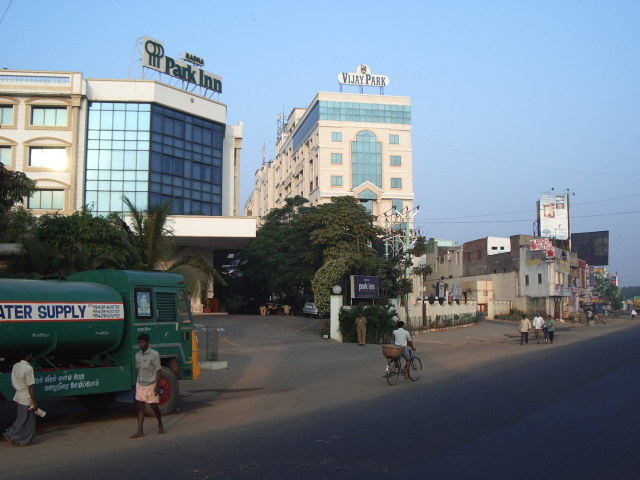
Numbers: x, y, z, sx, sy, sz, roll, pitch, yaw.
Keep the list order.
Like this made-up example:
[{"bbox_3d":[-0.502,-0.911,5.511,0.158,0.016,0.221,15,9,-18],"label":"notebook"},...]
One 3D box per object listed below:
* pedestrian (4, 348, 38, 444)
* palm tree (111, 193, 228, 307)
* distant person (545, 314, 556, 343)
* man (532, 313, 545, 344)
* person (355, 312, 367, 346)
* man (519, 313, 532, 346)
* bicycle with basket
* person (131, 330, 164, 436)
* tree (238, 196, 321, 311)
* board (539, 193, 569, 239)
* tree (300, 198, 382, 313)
[{"bbox_3d":[-4.801,2.470,11.300,0.480,1.580,0.460,4,-7,-40],"label":"pedestrian"},{"bbox_3d":[-5.707,1.563,27.000,4.200,6.300,4.200,0,-5,0],"label":"palm tree"},{"bbox_3d":[13.516,5.260,41.200,0.520,1.660,0.400,-2,-6,24],"label":"distant person"},{"bbox_3d":[12.222,5.010,39.300,0.500,1.720,0.380,-2,-6,23],"label":"man"},{"bbox_3d":[2.221,4.790,37.600,0.540,1.720,0.360,0,-5,-3],"label":"person"},{"bbox_3d":[11.670,5.105,39.900,0.540,1.690,0.380,-2,-6,24],"label":"man"},{"bbox_3d":[2.351,3.512,19.900,0.580,1.100,1.870,-4,-7,37],"label":"bicycle with basket"},{"bbox_3d":[-2.836,2.379,11.550,0.500,1.690,0.520,-3,-6,32],"label":"person"},{"bbox_3d":[-3.286,1.136,57.000,6.600,9.200,6.400,0,-5,0],"label":"tree"},{"bbox_3d":[27.310,-2.788,82.000,3.400,5.500,0.500,-1,-5,7],"label":"board"},{"bbox_3d":[1.601,0.961,50.000,5.600,8.300,5.400,0,-5,0],"label":"tree"}]

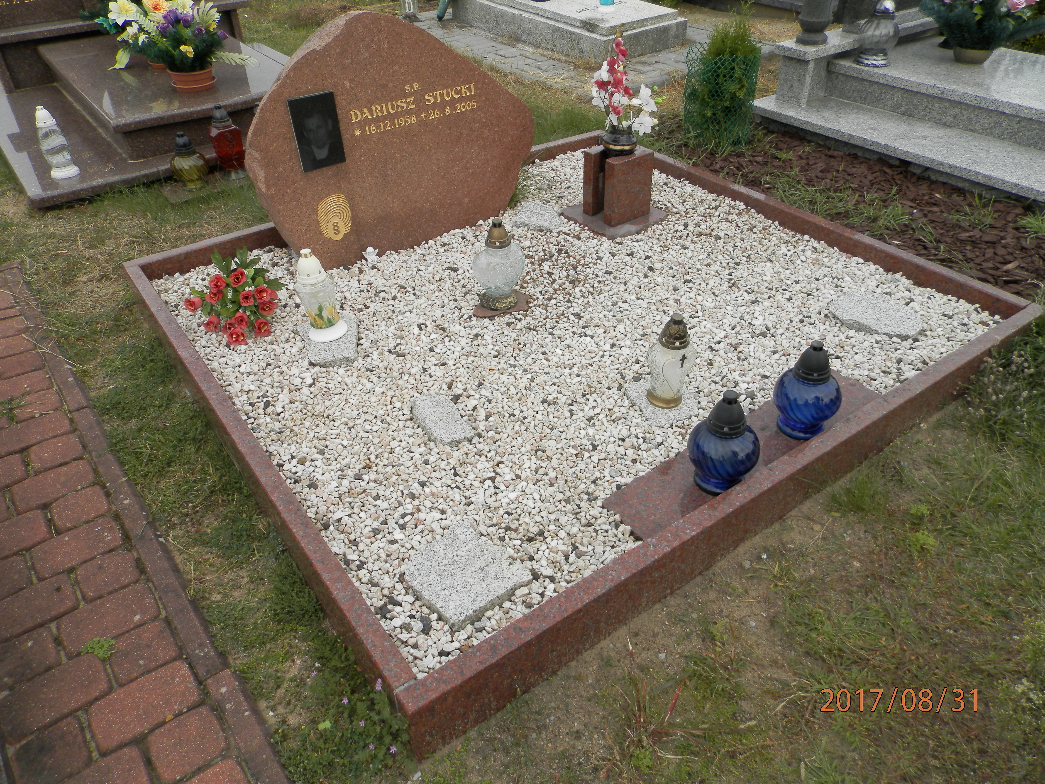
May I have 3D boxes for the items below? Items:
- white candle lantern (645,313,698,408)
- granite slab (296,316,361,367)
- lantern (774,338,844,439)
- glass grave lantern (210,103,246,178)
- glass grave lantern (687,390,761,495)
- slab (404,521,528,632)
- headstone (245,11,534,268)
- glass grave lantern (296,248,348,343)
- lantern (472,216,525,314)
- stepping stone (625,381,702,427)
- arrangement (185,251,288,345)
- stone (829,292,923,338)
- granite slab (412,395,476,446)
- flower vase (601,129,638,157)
[{"bbox_3d":[0.353,-0.079,1.795,0.118,0.238,0.116,0,38,0],"label":"white candle lantern"},{"bbox_3d":[-0.529,-0.139,2.142,0.170,0.040,0.200,-16,40,-18],"label":"granite slab"},{"bbox_3d":[0.640,-0.014,1.681,0.151,0.227,0.151,-24,43,-27],"label":"lantern"},{"bbox_3d":[-1.262,-1.077,3.234,0.143,0.291,0.143,-24,43,-27],"label":"glass grave lantern"},{"bbox_3d":[0.426,0.096,1.589,0.154,0.231,0.154,-3,37,2],"label":"glass grave lantern"},{"bbox_3d":[-0.109,0.354,1.467,0.200,0.030,0.196,-24,43,-27],"label":"slab"},{"bbox_3d":[-0.403,-0.839,2.444,1.000,0.737,0.162,-24,43,-27],"label":"headstone"},{"bbox_3d":[-0.556,-0.271,2.057,0.111,0.255,0.111,-24,43,-27],"label":"glass grave lantern"},{"bbox_3d":[-0.070,-0.376,2.180,0.160,0.263,0.120,-18,41,-22],"label":"lantern"},{"bbox_3d":[0.342,0.028,1.852,0.164,0.034,0.162,-14,39,-16],"label":"stepping stone"},{"bbox_3d":[-0.809,-0.250,2.131,0.258,0.172,0.283,-24,43,-27],"label":"arrangement"},{"bbox_3d":[1.034,-0.213,2.187,0.200,0.035,0.242,-24,43,-27],"label":"stone"},{"bbox_3d":[-0.194,0.073,1.838,0.090,0.035,0.200,-20,41,-22],"label":"granite slab"},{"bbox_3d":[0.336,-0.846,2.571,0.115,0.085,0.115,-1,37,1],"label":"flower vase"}]

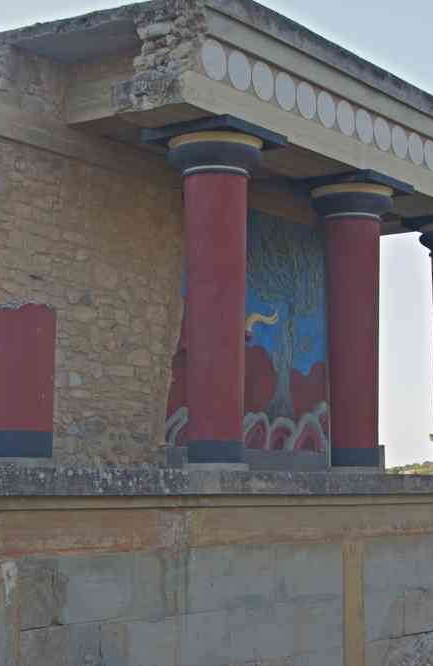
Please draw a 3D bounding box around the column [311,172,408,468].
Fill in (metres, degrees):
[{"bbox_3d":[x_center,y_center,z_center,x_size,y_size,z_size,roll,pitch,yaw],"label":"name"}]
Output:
[{"bbox_3d":[1.378,-0.086,11.947,0.884,2.850,0.827,0,-7,0],"label":"column"}]

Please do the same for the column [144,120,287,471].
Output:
[{"bbox_3d":[-0.012,-0.308,10.250,0.884,2.850,0.827,-6,-9,39],"label":"column"}]

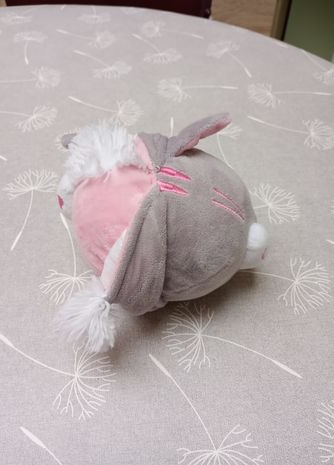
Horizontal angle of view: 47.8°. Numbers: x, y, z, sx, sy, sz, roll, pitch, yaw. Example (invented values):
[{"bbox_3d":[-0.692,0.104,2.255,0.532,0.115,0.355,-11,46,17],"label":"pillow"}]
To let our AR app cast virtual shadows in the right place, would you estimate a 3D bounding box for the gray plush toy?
[{"bbox_3d":[-0.011,-0.009,0.339,0.210,0.155,0.195,9,53,8],"label":"gray plush toy"}]

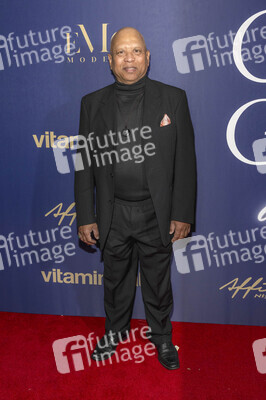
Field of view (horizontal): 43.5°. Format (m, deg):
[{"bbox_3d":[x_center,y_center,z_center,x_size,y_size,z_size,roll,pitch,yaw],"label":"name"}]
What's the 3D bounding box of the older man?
[{"bbox_3d":[0.015,0.059,1.738,0.630,1.740,0.400,1,17,5],"label":"older man"}]

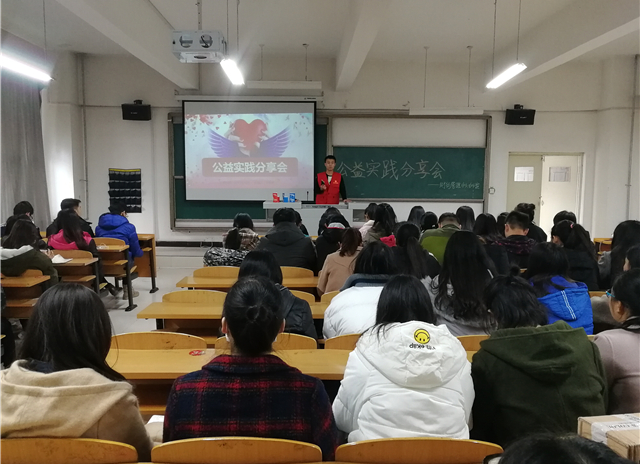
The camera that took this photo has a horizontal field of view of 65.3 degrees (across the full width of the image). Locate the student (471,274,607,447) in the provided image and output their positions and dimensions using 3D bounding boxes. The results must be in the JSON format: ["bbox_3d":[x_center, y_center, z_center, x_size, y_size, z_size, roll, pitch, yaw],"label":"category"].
[{"bbox_3d":[0.771,0.742,1.914,0.480,1.220,0.620,0,6,-1],"label":"student"}]

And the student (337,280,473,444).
[{"bbox_3d":[0.284,0.744,1.883,0.480,1.220,0.620,0,6,-1],"label":"student"}]

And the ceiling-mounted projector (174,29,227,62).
[{"bbox_3d":[-1.157,-1.793,4.854,0.430,0.210,0.350,0,6,-1],"label":"ceiling-mounted projector"}]

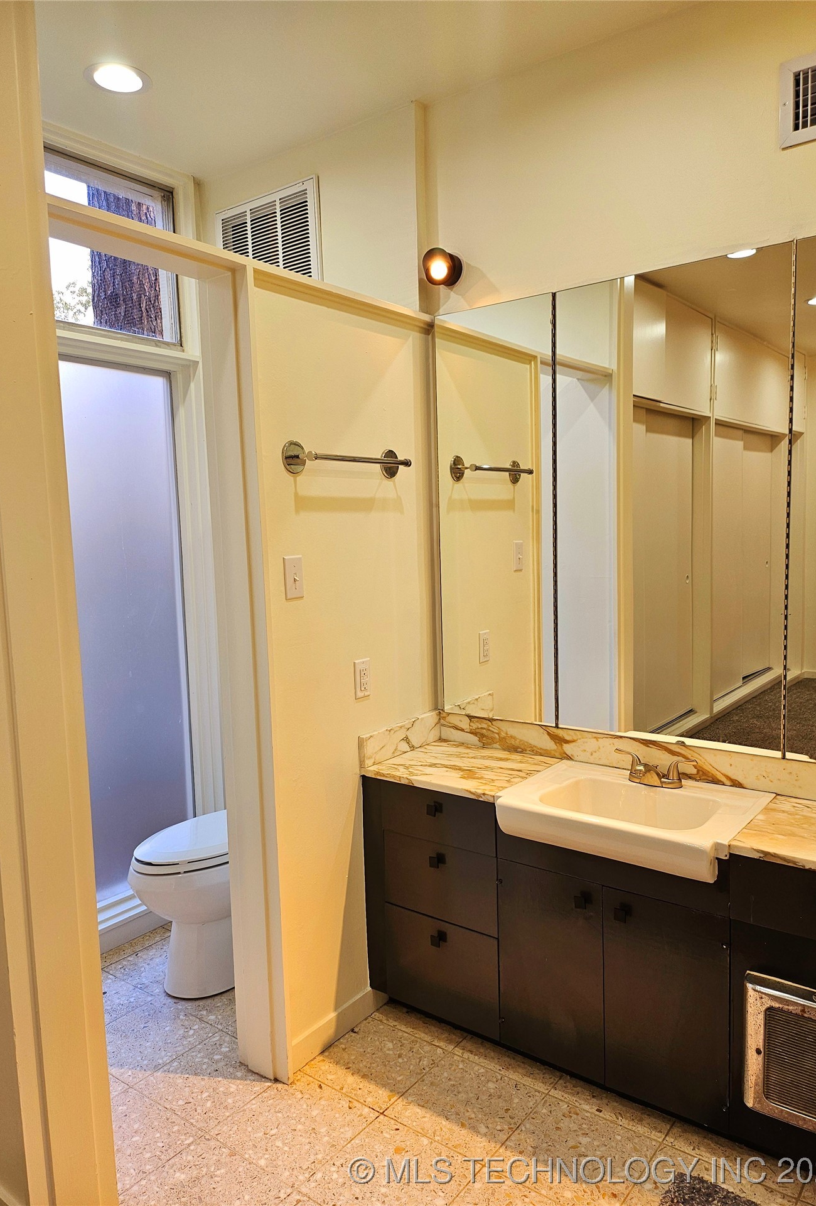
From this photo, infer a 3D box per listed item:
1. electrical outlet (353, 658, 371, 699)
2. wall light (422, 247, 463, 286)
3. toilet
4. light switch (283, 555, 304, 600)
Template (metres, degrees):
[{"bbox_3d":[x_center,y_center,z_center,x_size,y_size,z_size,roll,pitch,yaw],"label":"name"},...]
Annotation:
[{"bbox_3d":[-0.135,0.225,2.480,0.010,0.115,0.071,2,7,37],"label":"electrical outlet"},{"bbox_3d":[0.108,-1.052,2.624,0.097,0.107,0.095,2,7,37],"label":"wall light"},{"bbox_3d":[-0.602,0.864,2.894,0.425,0.756,0.750,2,7,37],"label":"toilet"},{"bbox_3d":[-0.302,-0.068,2.234,0.019,0.115,0.071,2,7,37],"label":"light switch"}]

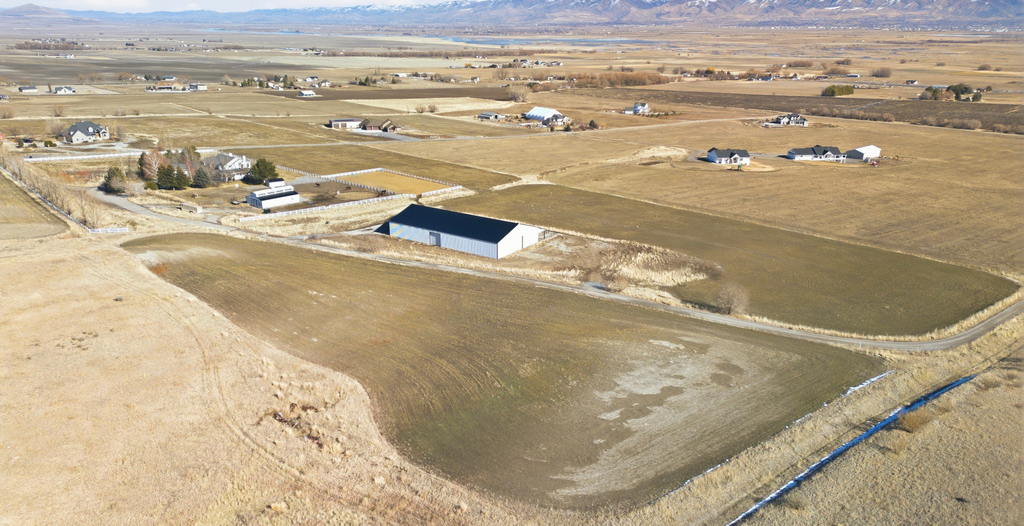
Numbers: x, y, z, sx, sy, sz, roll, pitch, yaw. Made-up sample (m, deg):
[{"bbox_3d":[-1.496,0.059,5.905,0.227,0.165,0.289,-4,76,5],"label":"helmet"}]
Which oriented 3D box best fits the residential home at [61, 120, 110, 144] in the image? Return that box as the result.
[{"bbox_3d":[-274.073,-83.983,457.228,18.000,9.200,22.000,16,24,37],"label":"residential home"}]

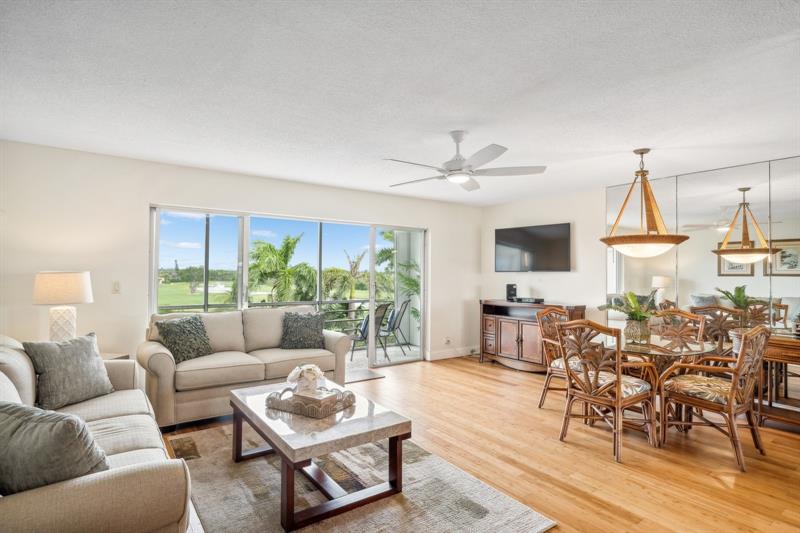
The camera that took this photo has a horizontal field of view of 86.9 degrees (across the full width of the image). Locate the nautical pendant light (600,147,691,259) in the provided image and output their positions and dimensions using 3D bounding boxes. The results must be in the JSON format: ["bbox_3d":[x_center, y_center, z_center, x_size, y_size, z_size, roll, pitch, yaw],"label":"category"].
[{"bbox_3d":[2.186,-0.559,3.800,0.690,0.965,0.690,1,-1,-35],"label":"nautical pendant light"}]

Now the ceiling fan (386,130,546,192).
[{"bbox_3d":[0.458,-0.857,3.340,1.410,0.409,1.410,1,-1,-35],"label":"ceiling fan"}]

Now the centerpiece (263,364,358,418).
[{"bbox_3d":[-0.602,0.819,2.900,0.460,0.280,0.330,0,-1,30],"label":"centerpiece"}]

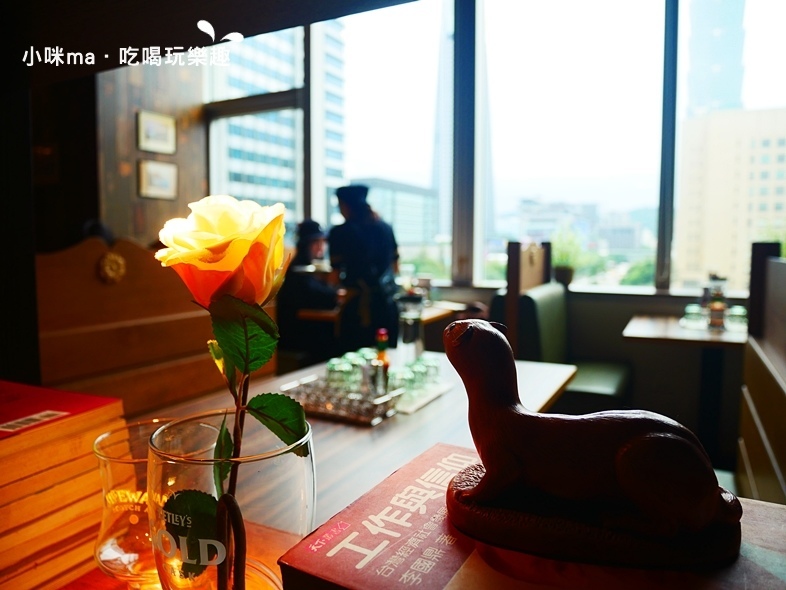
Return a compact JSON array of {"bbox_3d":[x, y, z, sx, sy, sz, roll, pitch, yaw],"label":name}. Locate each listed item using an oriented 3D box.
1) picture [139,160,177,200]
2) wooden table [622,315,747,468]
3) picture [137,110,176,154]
[{"bbox_3d":[-2.209,-1.077,5.171,0.030,0.340,0.415,3,6,28],"label":"picture"},{"bbox_3d":[1.808,0.566,3.135,0.840,0.740,0.840,3,6,28],"label":"wooden table"},{"bbox_3d":[-2.203,-1.521,5.144,0.030,0.348,0.415,3,6,28],"label":"picture"}]

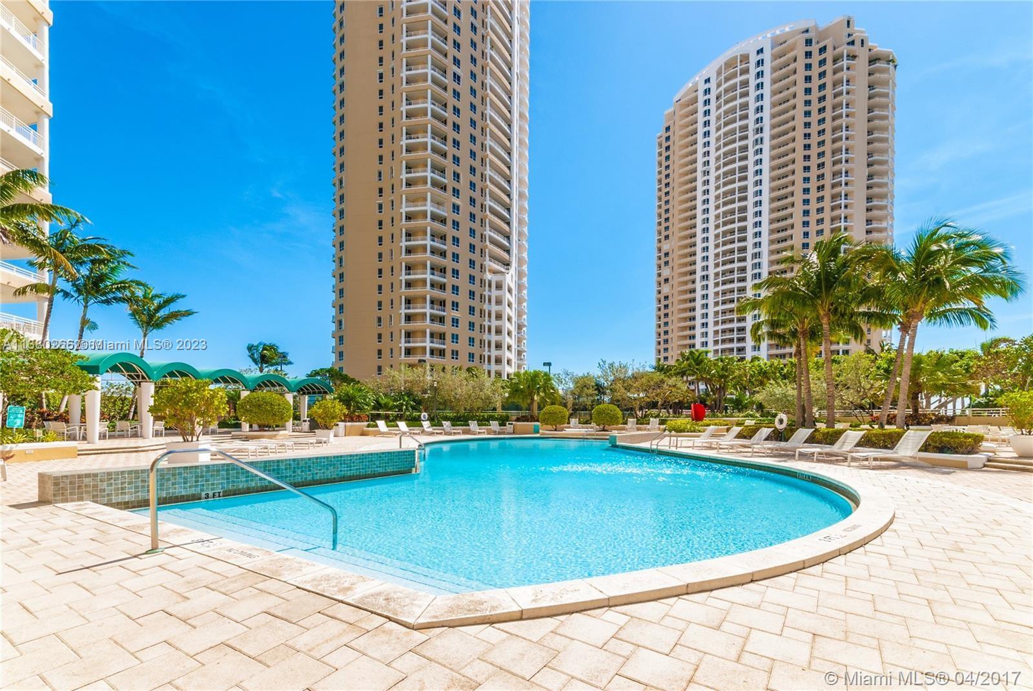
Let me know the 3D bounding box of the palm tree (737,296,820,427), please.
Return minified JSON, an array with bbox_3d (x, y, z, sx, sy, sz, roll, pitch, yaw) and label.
[{"bbox_3d":[12.000,0.930,19.100,4.000,6.100,4.000,-3,-7,32],"label":"palm tree"}]

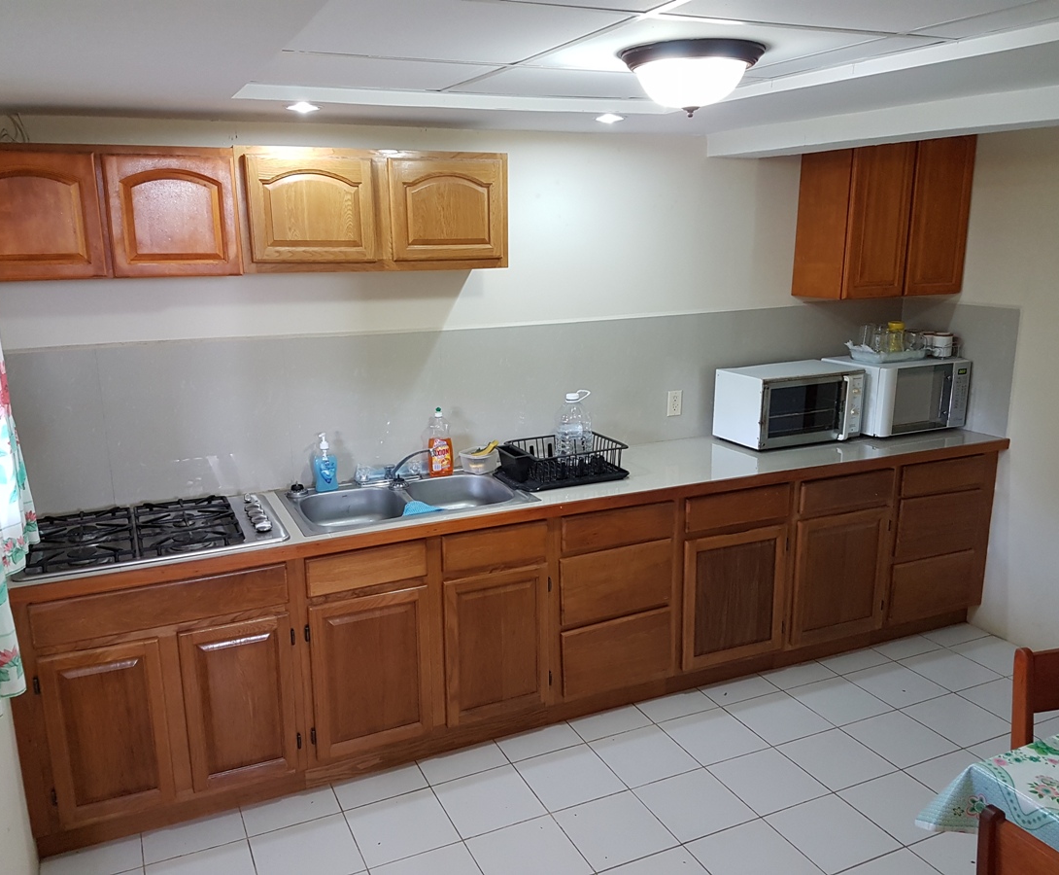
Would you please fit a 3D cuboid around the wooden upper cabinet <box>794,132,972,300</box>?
[{"bbox_3d":[1.607,-1.037,3.986,0.721,0.771,0.330,-6,14,-24],"label":"wooden upper cabinet"}]

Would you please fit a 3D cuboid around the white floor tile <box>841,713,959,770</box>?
[{"bbox_3d":[1.366,1.113,3.233,0.300,0.010,0.300,-6,14,-24],"label":"white floor tile"}]

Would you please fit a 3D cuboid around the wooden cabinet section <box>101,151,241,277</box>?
[{"bbox_3d":[-1.132,-0.695,2.781,0.363,0.351,0.300,-6,14,-23],"label":"wooden cabinet section"}]

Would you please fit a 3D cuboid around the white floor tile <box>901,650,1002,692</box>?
[{"bbox_3d":[1.787,0.987,3.728,0.298,0.010,0.298,-6,14,-24],"label":"white floor tile"}]

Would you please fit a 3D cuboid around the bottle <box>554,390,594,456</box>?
[{"bbox_3d":[0.174,-0.042,3.435,0.146,0.284,0.146,0,13,0],"label":"bottle"}]

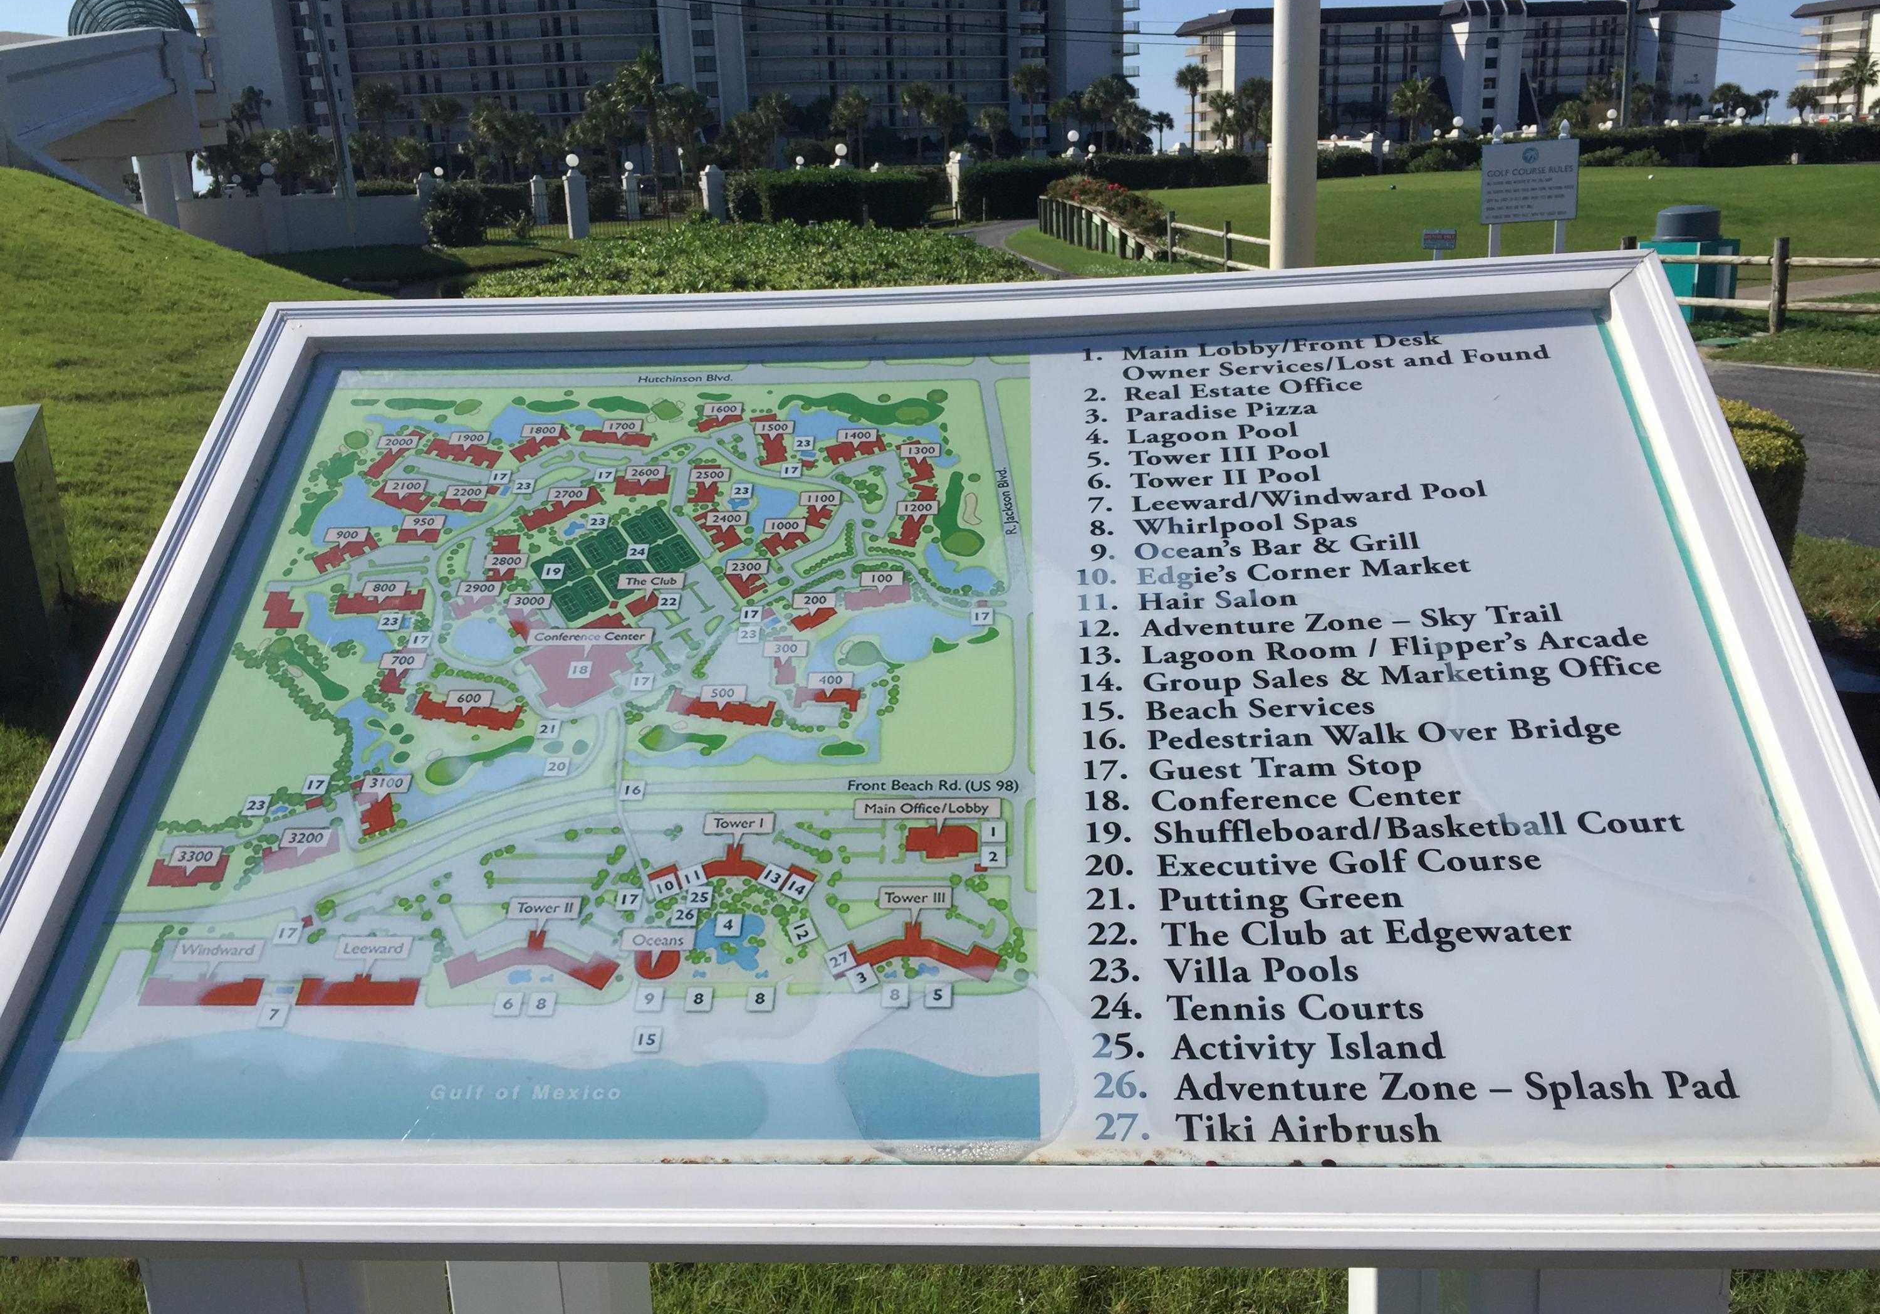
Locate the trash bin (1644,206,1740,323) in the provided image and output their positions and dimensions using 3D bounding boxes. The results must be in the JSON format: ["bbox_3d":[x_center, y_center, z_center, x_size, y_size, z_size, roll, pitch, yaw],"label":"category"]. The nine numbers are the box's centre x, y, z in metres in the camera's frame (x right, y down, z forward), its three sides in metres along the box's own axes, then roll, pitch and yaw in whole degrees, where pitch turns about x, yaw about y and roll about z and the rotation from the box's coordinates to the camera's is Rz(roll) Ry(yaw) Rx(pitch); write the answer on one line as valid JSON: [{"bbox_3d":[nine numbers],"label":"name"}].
[{"bbox_3d":[6.859,-3.619,14.457,0.608,1.010,0.608,-13,20,-31],"label":"trash bin"}]

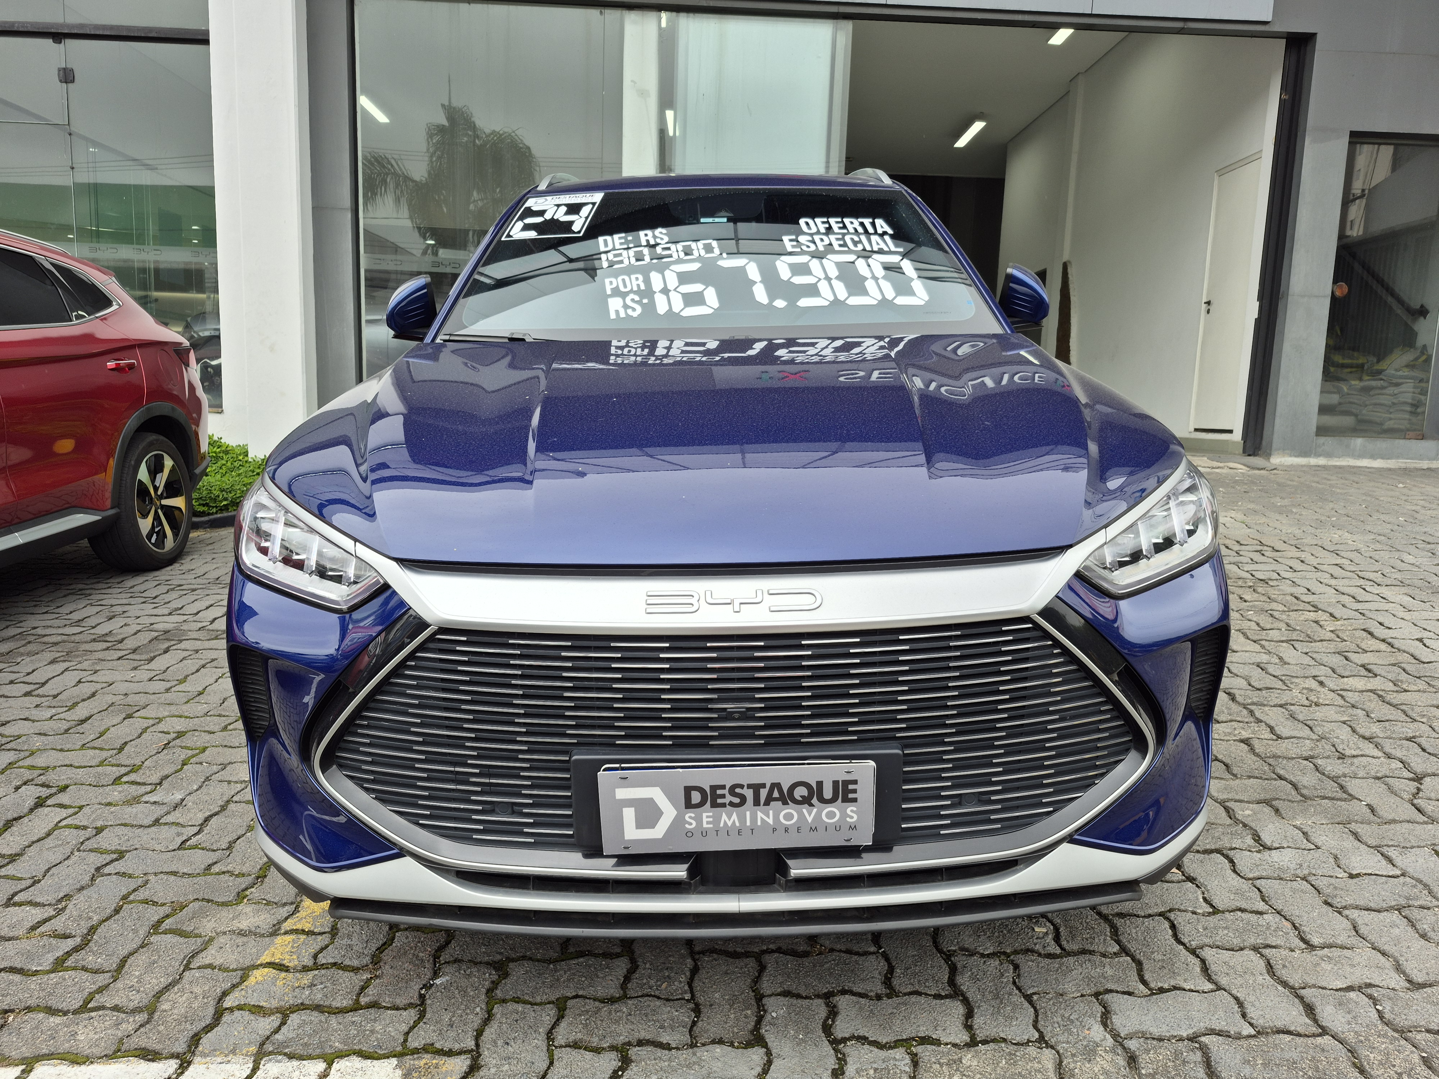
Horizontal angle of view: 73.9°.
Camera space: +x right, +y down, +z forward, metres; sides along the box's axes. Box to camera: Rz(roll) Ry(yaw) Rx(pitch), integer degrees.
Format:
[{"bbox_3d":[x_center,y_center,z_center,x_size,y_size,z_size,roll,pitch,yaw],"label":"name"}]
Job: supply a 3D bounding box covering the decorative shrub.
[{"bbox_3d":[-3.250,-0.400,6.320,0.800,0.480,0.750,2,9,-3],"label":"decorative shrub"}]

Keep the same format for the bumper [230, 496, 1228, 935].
[{"bbox_3d":[0.021,0.276,1.606,1.850,0.610,0.530,-1,11,0],"label":"bumper"}]

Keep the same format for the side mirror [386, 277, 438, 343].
[{"bbox_3d":[-0.938,-0.716,2.950,0.200,0.190,0.150,0,11,3],"label":"side mirror"}]

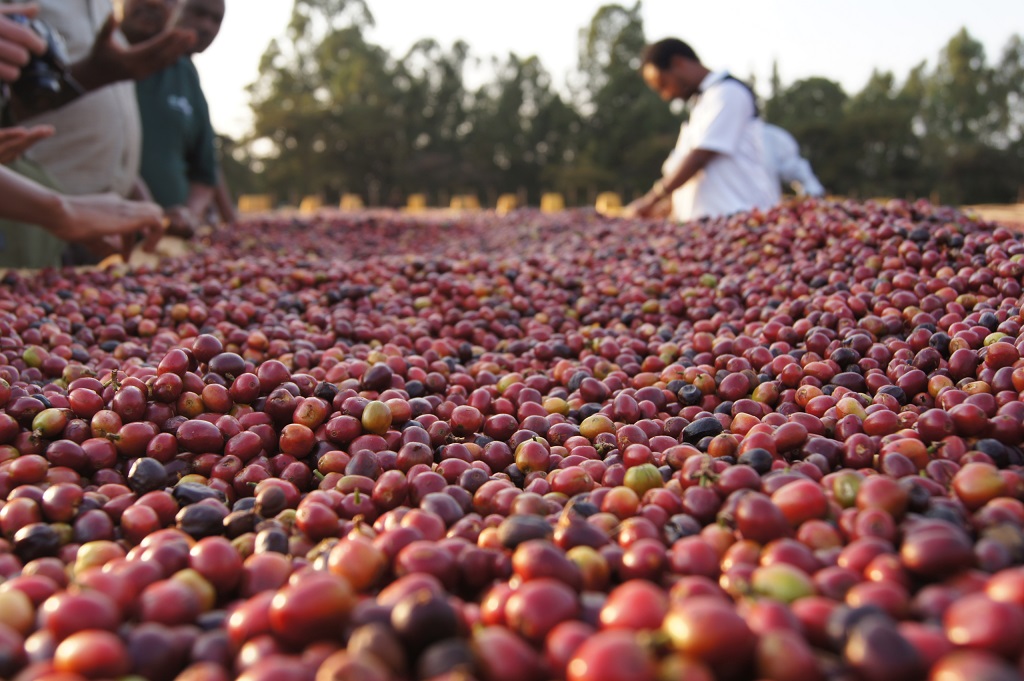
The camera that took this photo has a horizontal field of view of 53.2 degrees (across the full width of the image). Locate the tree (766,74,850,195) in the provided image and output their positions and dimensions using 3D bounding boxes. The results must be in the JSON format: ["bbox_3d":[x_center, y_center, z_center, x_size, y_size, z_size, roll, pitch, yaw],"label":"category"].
[{"bbox_3d":[17.370,-11.895,60.906,5.100,7.440,5.000,0,9,0],"label":"tree"}]

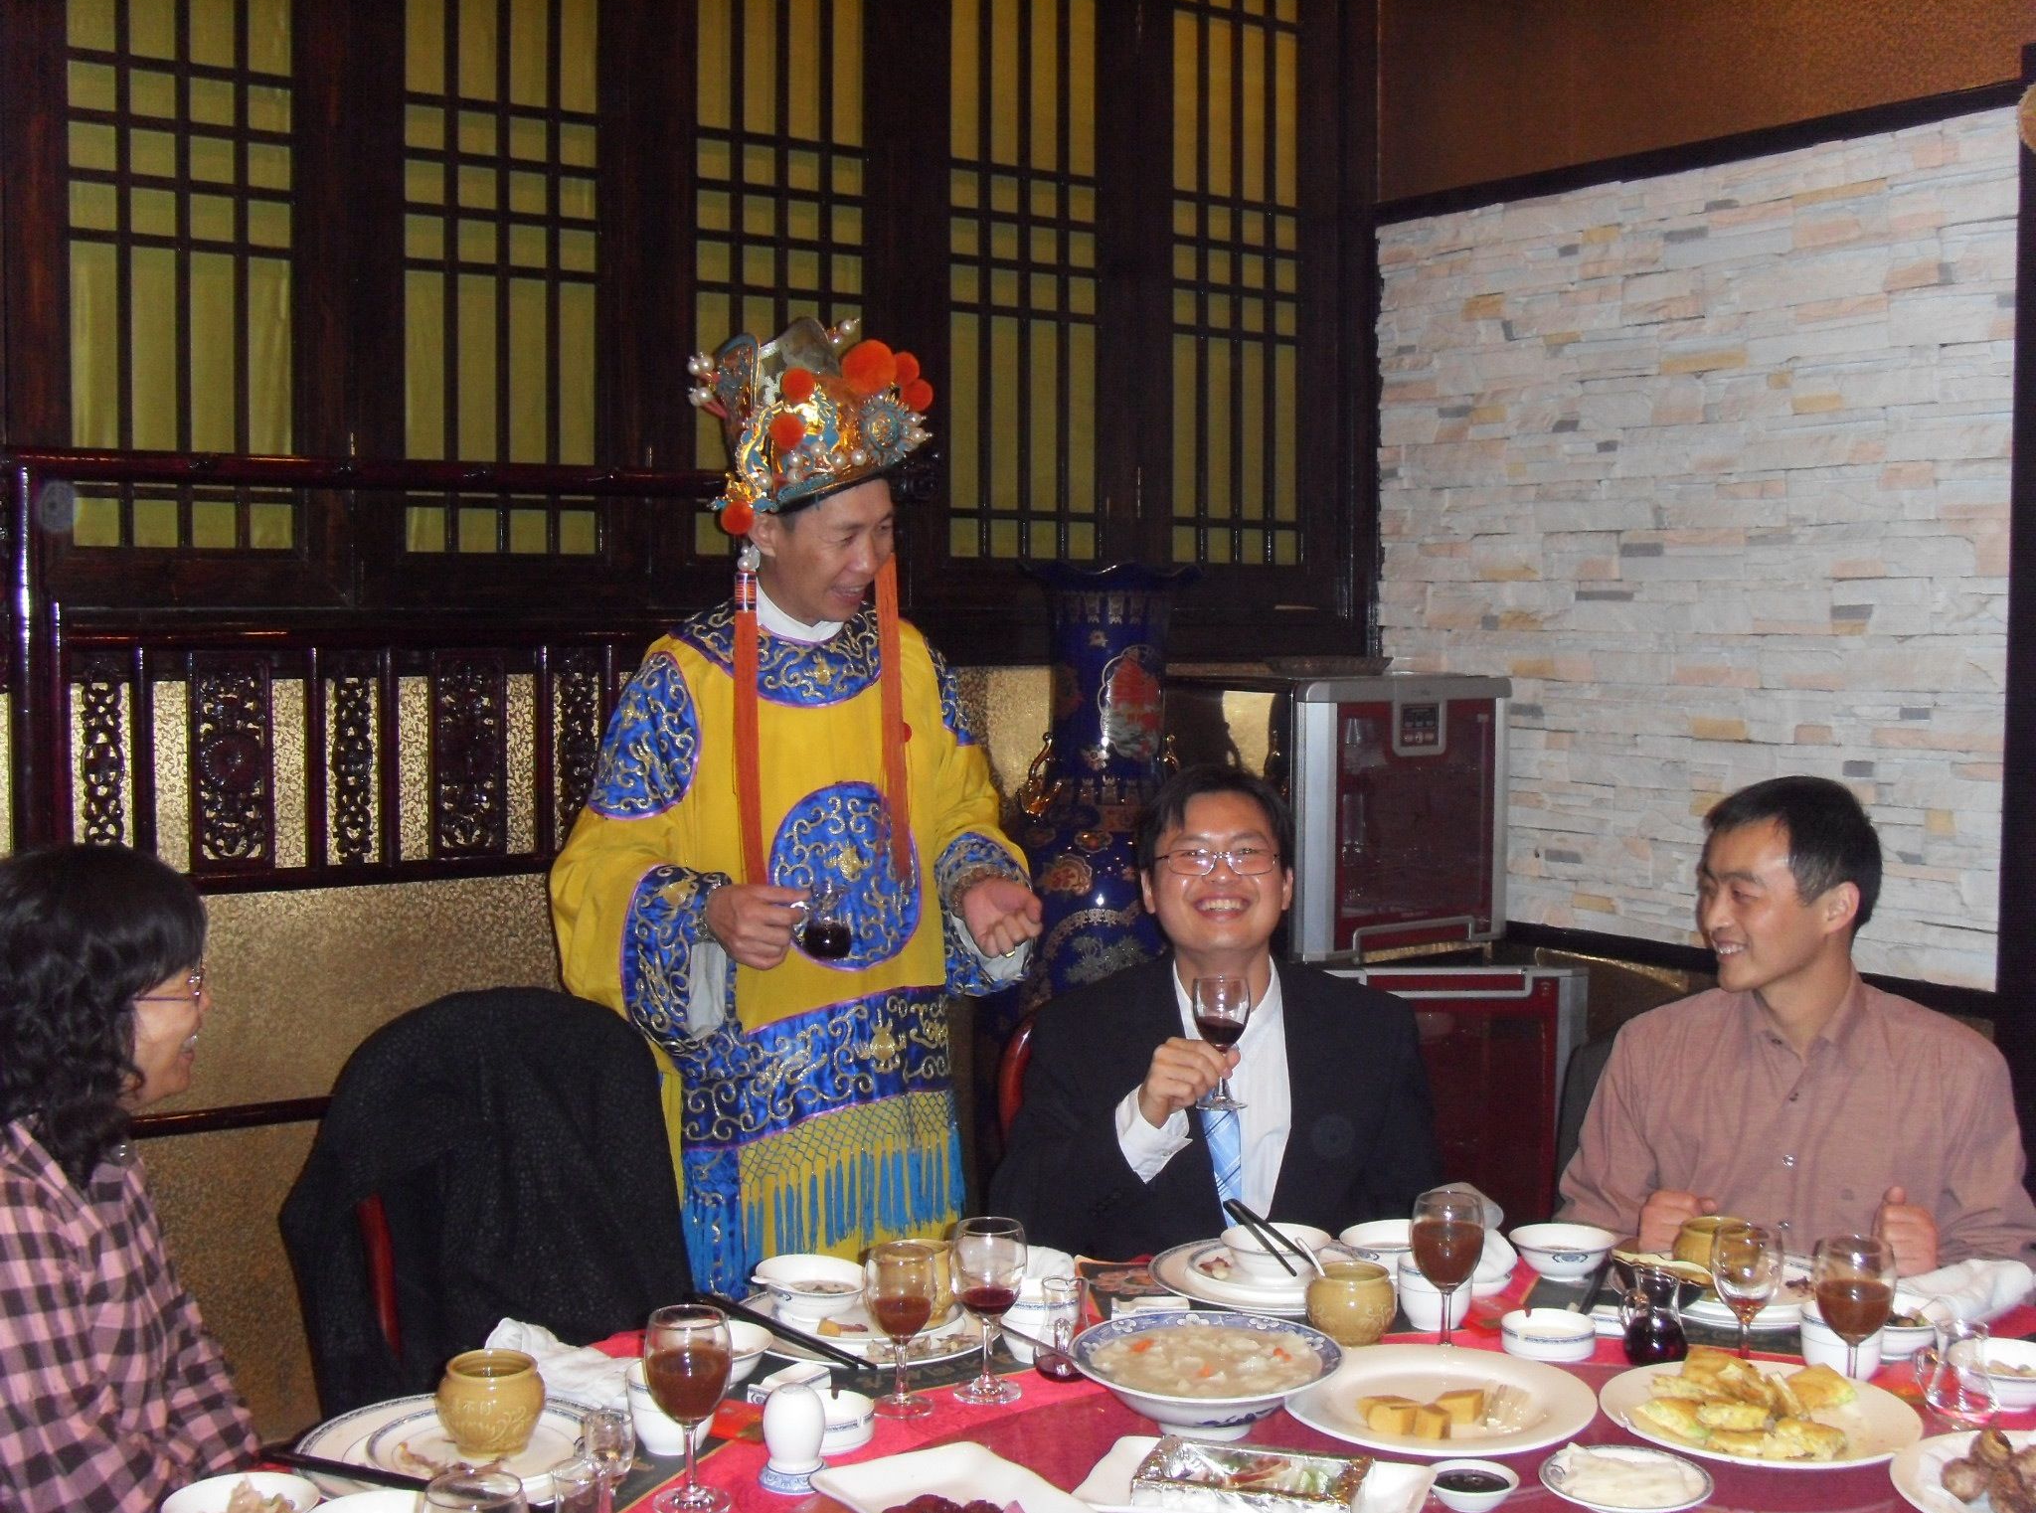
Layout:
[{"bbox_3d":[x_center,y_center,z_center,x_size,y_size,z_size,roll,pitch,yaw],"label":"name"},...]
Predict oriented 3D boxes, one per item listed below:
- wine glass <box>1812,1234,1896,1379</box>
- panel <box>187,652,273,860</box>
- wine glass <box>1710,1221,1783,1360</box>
[{"bbox_3d":[0.742,0.521,2.033,0.072,0.161,0.072,0,5,0],"label":"wine glass"},{"bbox_3d":[-1.009,0.004,2.940,0.110,0.280,0.030,-3,6,-34],"label":"panel"},{"bbox_3d":[0.676,0.518,2.128,0.067,0.152,0.067,0,5,0],"label":"wine glass"}]

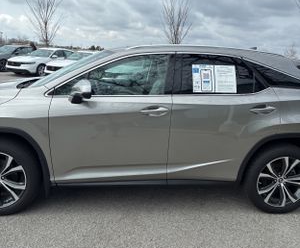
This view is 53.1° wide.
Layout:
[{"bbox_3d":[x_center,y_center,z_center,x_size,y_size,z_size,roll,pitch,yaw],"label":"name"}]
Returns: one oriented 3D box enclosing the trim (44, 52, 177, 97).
[{"bbox_3d":[-0.355,-0.485,2.861,1.230,0.430,0.140,-1,1,-6],"label":"trim"}]

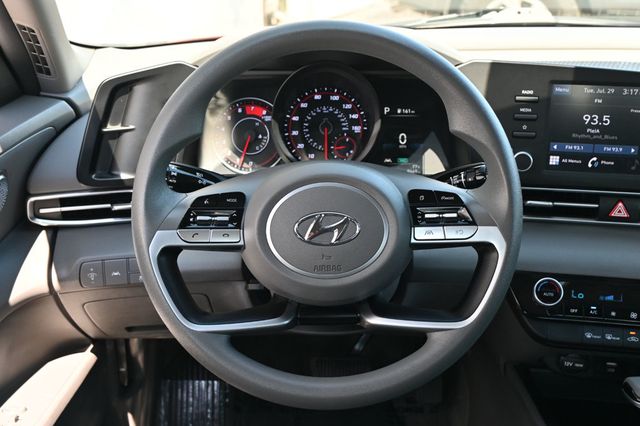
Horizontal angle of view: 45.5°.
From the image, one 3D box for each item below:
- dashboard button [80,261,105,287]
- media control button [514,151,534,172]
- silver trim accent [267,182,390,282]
[{"bbox_3d":[-0.258,0.069,0.865,0.025,0.028,0.008,-4,10,-11],"label":"dashboard button"},{"bbox_3d":[0.243,-0.061,0.912,0.024,0.024,0.012,2,12,8],"label":"media control button"},{"bbox_3d":[0.007,0.016,0.705,0.116,0.088,0.012,0,-3,0],"label":"silver trim accent"}]

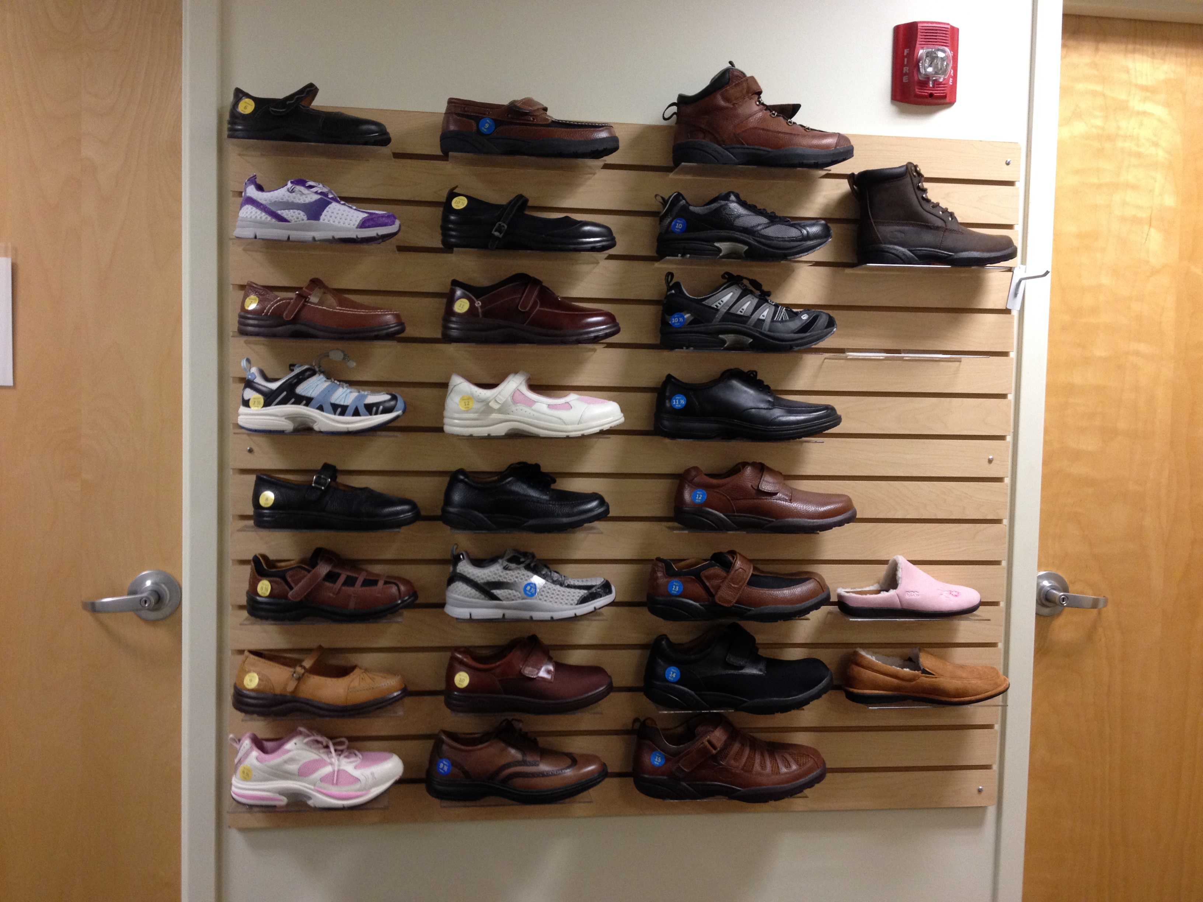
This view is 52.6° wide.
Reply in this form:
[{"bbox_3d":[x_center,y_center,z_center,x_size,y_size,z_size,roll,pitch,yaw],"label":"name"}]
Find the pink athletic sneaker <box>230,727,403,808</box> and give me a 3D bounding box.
[{"bbox_3d":[-0.474,0.519,2.027,0.281,0.120,0.103,1,3,-6],"label":"pink athletic sneaker"}]

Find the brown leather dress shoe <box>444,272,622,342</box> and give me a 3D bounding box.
[{"bbox_3d":[-0.117,-0.236,2.044,0.294,0.120,0.106,1,3,-6],"label":"brown leather dress shoe"}]

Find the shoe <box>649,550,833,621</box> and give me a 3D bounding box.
[{"bbox_3d":[0.239,0.230,2.114,0.319,0.113,0.118,1,3,-6],"label":"shoe"}]

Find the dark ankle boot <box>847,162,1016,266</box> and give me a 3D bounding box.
[{"bbox_3d":[0.577,-0.409,2.109,0.306,0.181,0.112,1,3,-8],"label":"dark ankle boot"}]

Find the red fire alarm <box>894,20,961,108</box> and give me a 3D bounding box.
[{"bbox_3d":[0.580,-0.680,2.136,0.120,0.142,0.058,1,3,-8],"label":"red fire alarm"}]

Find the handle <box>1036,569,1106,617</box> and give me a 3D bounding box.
[{"bbox_3d":[0.882,0.275,2.285,0.147,0.087,0.062,1,3,-7],"label":"handle"}]

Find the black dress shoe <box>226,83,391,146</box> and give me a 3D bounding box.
[{"bbox_3d":[-0.475,-0.543,1.976,0.253,0.106,0.094,1,3,-6],"label":"black dress shoe"}]

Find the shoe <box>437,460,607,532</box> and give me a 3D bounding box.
[{"bbox_3d":[-0.126,0.073,2.043,0.282,0.110,0.106,1,3,-7],"label":"shoe"}]

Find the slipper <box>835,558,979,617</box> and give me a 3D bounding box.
[{"bbox_3d":[0.545,0.238,2.149,0.266,0.102,0.102,1,3,-8],"label":"slipper"}]

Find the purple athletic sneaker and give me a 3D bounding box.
[{"bbox_3d":[-0.460,-0.391,1.972,0.261,0.114,0.100,1,3,-8],"label":"purple athletic sneaker"}]

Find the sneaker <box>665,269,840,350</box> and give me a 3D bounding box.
[{"bbox_3d":[0.254,-0.239,2.095,0.306,0.136,0.112,1,3,-6],"label":"sneaker"}]

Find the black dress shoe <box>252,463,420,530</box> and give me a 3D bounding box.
[{"bbox_3d":[-0.440,0.073,2.023,0.267,0.103,0.093,1,3,-6],"label":"black dress shoe"}]

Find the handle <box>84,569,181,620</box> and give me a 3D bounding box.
[{"bbox_3d":[-0.793,0.251,2.048,0.152,0.089,0.071,1,3,-8],"label":"handle"}]

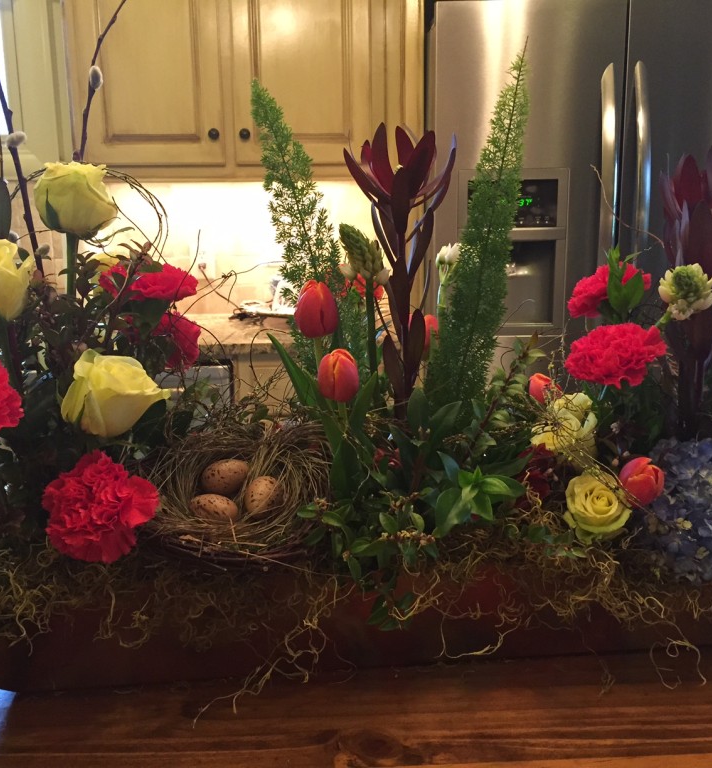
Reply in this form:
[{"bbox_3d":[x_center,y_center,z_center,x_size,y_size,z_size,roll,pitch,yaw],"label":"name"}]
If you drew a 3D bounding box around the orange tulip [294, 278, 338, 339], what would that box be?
[{"bbox_3d":[-0.029,-0.053,0.610,0.033,0.042,0.033,0,9,0],"label":"orange tulip"}]

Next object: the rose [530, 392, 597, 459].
[{"bbox_3d":[0.162,0.034,0.670,0.051,0.050,0.050,2,11,14],"label":"rose"}]

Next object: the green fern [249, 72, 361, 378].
[{"bbox_3d":[-0.040,-0.129,0.700,0.057,0.235,0.050,-14,11,-1],"label":"green fern"}]

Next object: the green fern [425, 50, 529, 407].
[{"bbox_3d":[0.097,-0.125,0.690,0.057,0.280,0.050,10,11,6],"label":"green fern"}]

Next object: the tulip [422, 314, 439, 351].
[{"bbox_3d":[0.059,-0.041,0.740,0.028,0.039,0.028,0,9,0],"label":"tulip"}]

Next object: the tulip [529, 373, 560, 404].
[{"bbox_3d":[0.152,0.004,0.690,0.028,0.036,0.028,-6,12,0],"label":"tulip"}]

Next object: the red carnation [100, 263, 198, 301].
[{"bbox_3d":[-0.152,-0.074,0.630,0.070,0.034,0.070,2,7,0],"label":"red carnation"}]

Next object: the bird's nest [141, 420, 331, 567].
[{"bbox_3d":[-0.079,0.076,0.580,0.128,0.065,0.125,0,28,0],"label":"bird's nest"}]

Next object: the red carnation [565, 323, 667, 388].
[{"bbox_3d":[0.201,-0.022,0.665,0.078,0.050,0.072,2,12,17],"label":"red carnation"}]

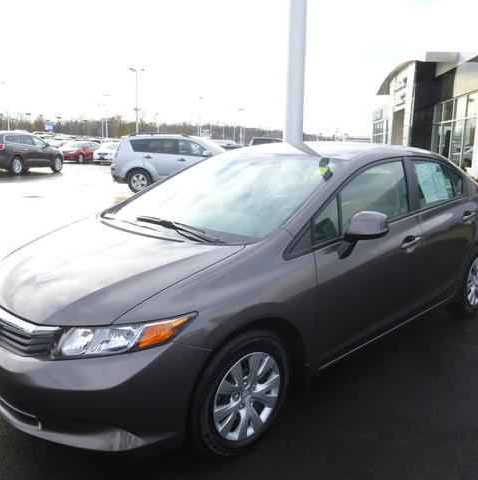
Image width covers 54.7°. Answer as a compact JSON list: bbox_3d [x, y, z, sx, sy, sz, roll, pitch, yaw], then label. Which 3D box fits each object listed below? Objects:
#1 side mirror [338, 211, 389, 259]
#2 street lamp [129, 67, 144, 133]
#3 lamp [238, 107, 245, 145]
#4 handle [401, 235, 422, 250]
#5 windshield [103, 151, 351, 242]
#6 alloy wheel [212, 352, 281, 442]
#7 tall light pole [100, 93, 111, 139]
[{"bbox_3d":[0.650,-0.024,2.400,0.160,0.220,0.220,-11,16,-42],"label":"side mirror"},{"bbox_3d":[-11.916,-15.219,54.917,1.700,10.000,0.800,-2,12,-12],"label":"street lamp"},{"bbox_3d":[0.600,-28.050,116.378,1.700,10.000,0.700,0,12,0],"label":"lamp"},{"bbox_3d":[1.064,0.019,2.854,0.225,0.065,0.055,-11,16,-42],"label":"handle"},{"bbox_3d":[-0.082,-0.339,2.907,1.380,0.160,1.100,13,40,46],"label":"windshield"},{"bbox_3d":[0.014,0.700,2.129,0.410,0.410,0.150,-11,16,-42],"label":"alloy wheel"},{"bbox_3d":[-24.583,-21.946,86.696,2.000,10.000,0.700,-3,12,-15],"label":"tall light pole"}]

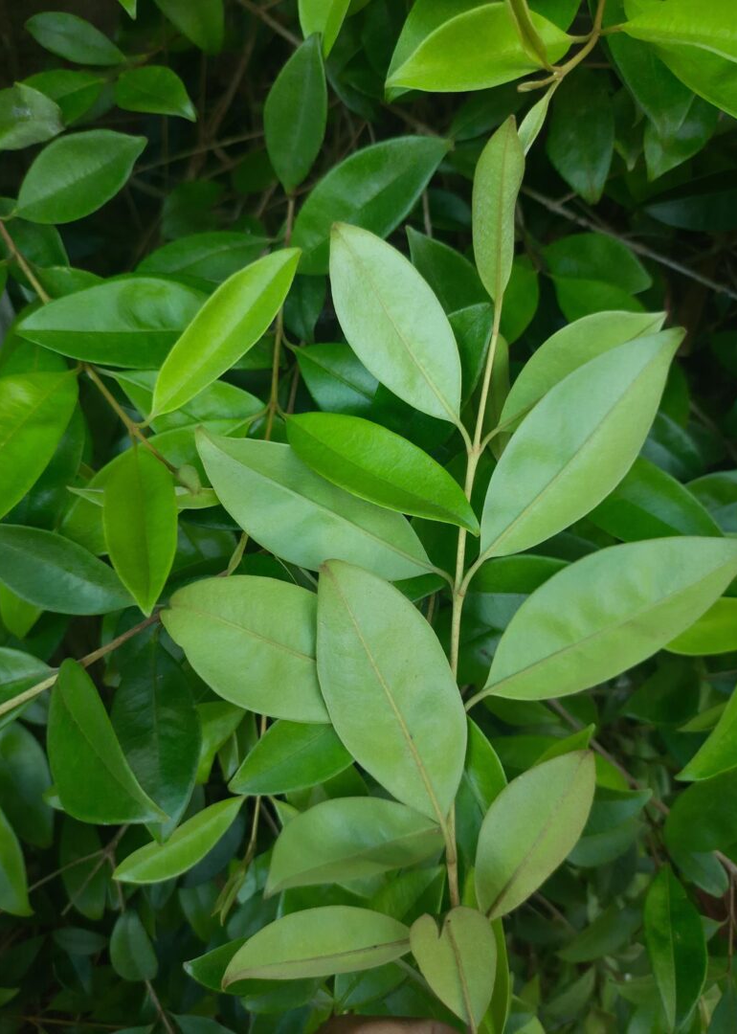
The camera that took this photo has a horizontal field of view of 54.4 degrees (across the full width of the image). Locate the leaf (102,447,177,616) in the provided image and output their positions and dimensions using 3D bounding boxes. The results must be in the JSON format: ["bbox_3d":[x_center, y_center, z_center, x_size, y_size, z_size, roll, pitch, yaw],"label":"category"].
[{"bbox_3d":[-0.096,0.005,0.300,0.030,0.072,0.010,-4,-8,-18],"label":"leaf"}]

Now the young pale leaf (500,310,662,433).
[{"bbox_3d":[0.077,-0.054,0.260,0.076,0.030,0.010,-34,-7,-5],"label":"young pale leaf"}]

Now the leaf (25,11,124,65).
[{"bbox_3d":[-0.187,-0.303,0.455,0.067,0.028,0.009,20,6,0],"label":"leaf"}]

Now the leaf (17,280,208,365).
[{"bbox_3d":[-0.112,-0.090,0.332,0.100,0.012,0.055,-1,62,0],"label":"leaf"}]

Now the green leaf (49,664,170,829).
[{"bbox_3d":[-0.130,0.112,0.329,0.038,0.016,0.092,-40,68,-7],"label":"green leaf"}]

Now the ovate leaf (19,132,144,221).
[{"bbox_3d":[-0.144,-0.173,0.361,0.077,0.010,0.053,-41,74,-19],"label":"ovate leaf"}]

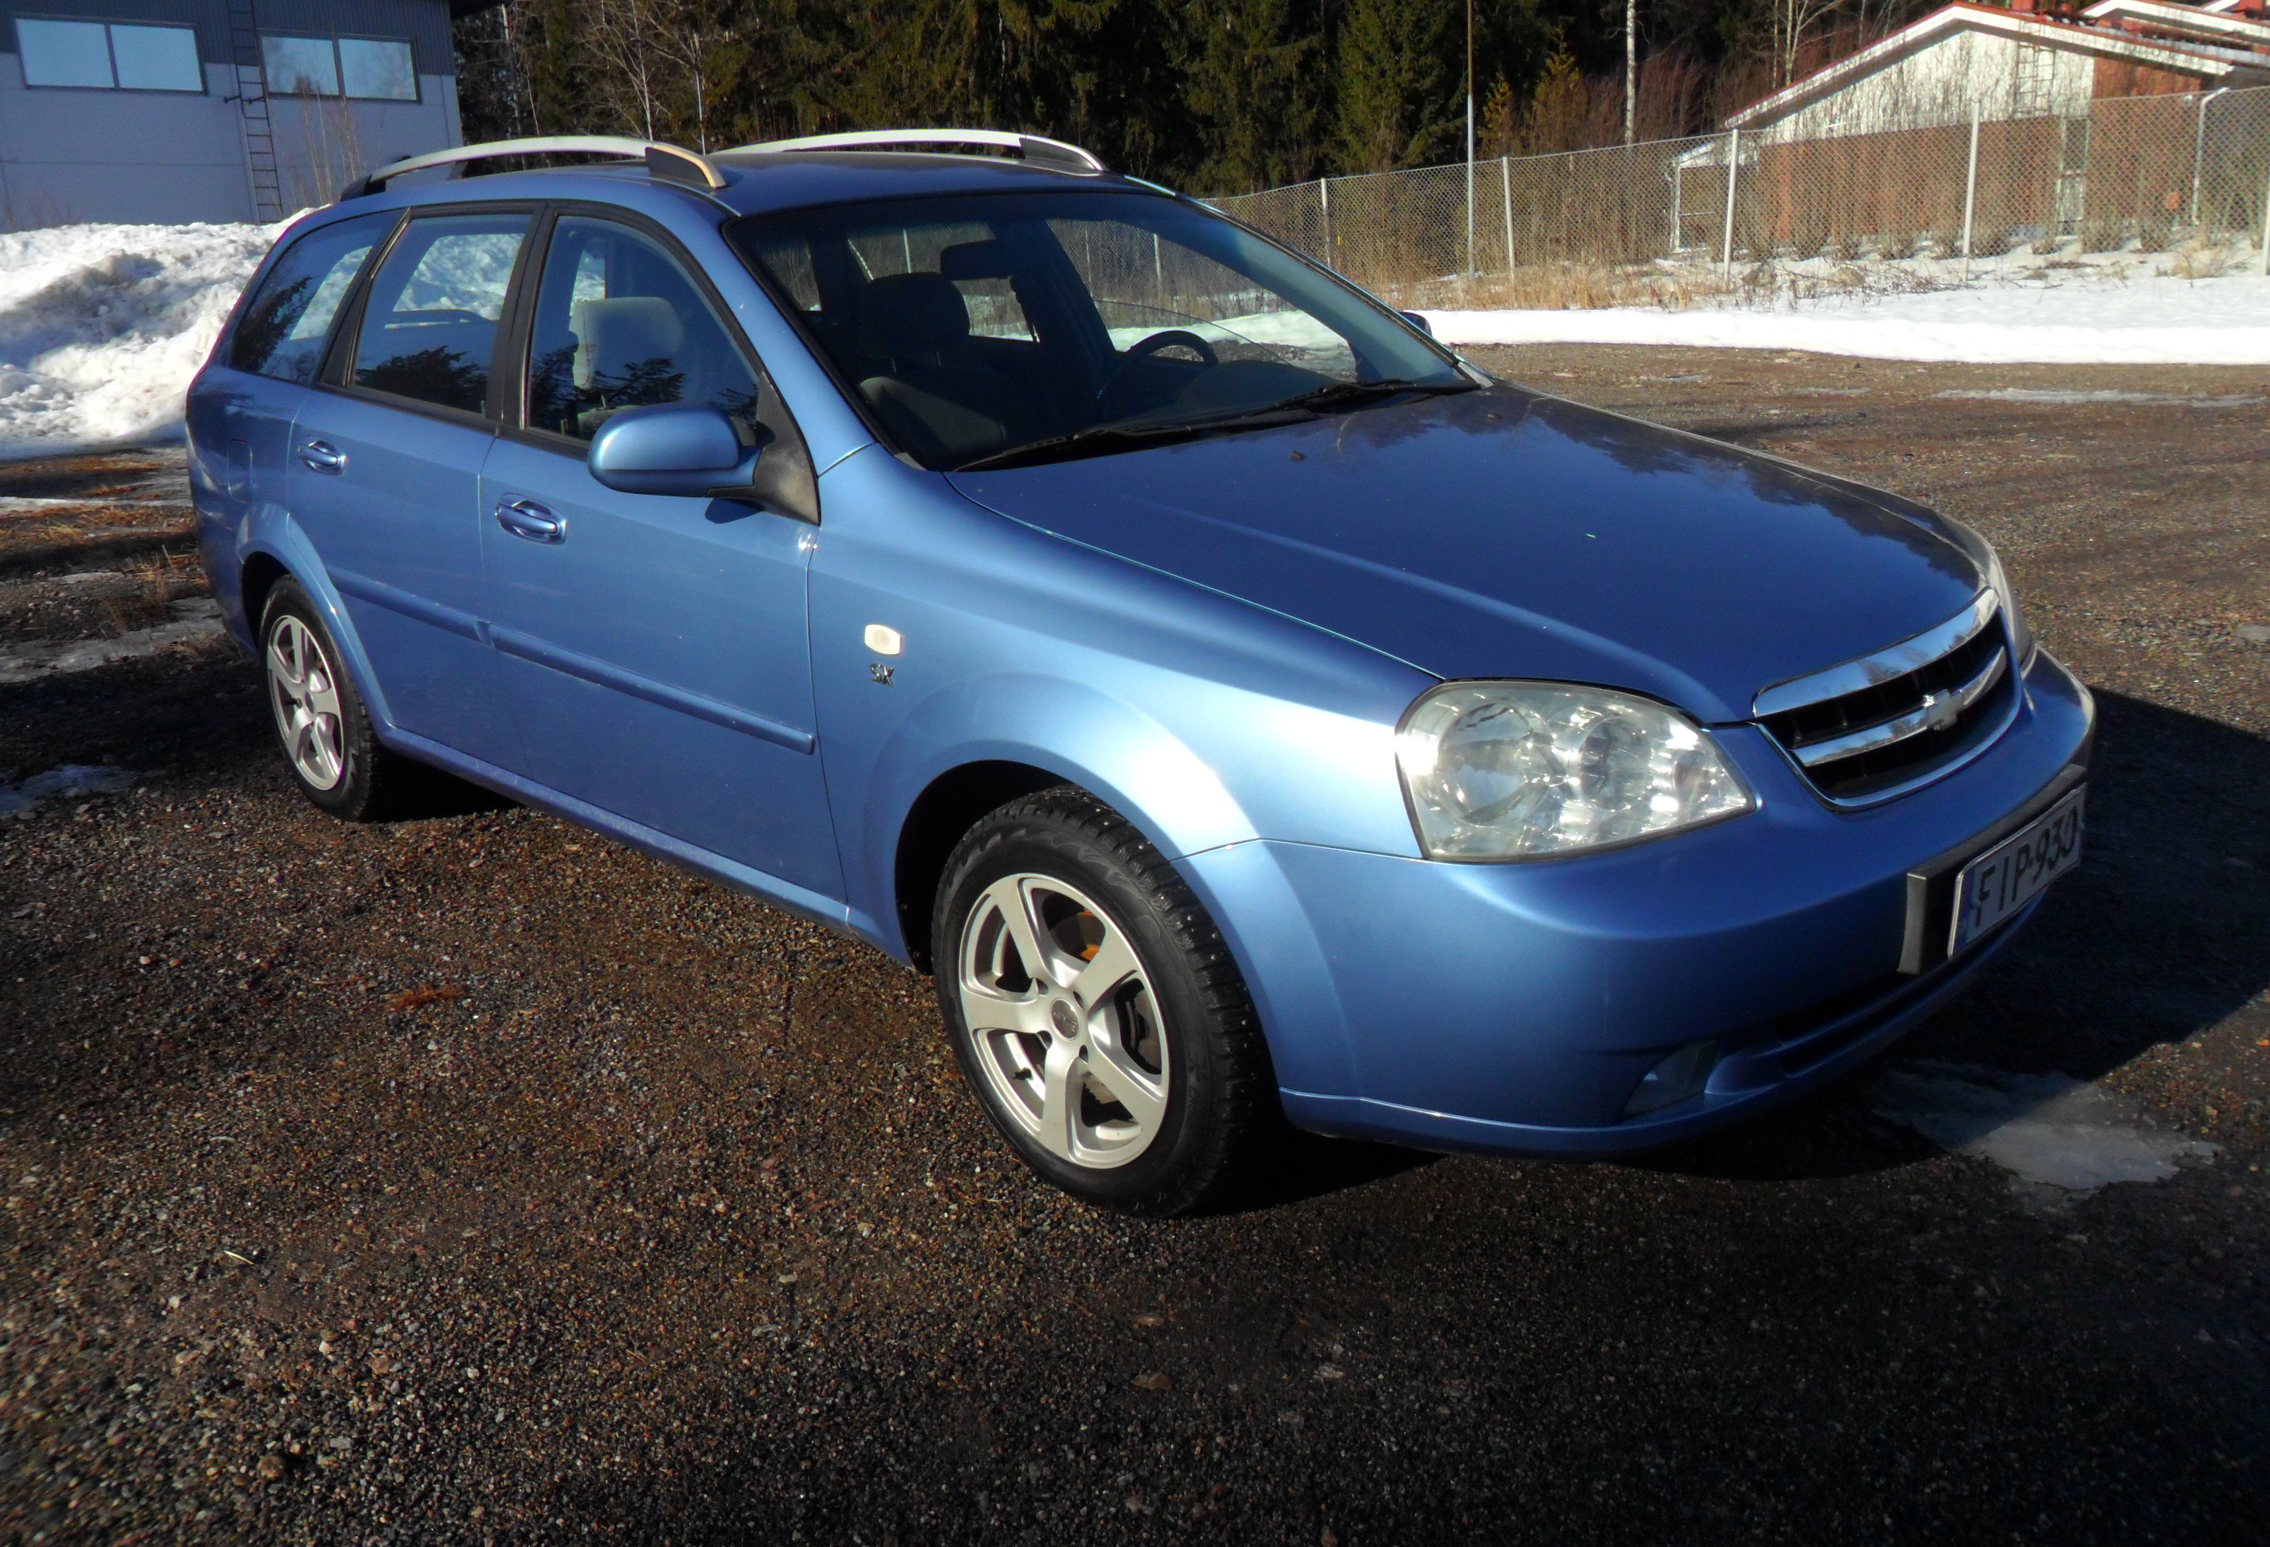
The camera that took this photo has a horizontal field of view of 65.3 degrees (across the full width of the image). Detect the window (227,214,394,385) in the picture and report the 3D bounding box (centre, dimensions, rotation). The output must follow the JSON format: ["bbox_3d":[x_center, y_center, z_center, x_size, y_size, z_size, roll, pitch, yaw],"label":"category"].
[{"bbox_3d":[-1.938,-1.098,4.096,0.045,0.380,0.930,8,5,-42],"label":"window"}]

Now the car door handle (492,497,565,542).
[{"bbox_3d":[-1.089,-0.450,3.178,0.055,0.080,0.230,-18,24,-42],"label":"car door handle"}]

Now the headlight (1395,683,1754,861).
[{"bbox_3d":[0.512,-0.011,1.996,0.410,0.210,0.290,-18,24,-42],"label":"headlight"}]

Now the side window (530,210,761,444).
[{"bbox_3d":[-0.839,-0.764,3.019,0.820,0.410,0.045,15,4,43],"label":"side window"}]

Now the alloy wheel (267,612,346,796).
[{"bbox_3d":[-1.884,-0.182,4.205,0.180,0.420,0.420,-18,24,-42],"label":"alloy wheel"}]

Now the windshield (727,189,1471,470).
[{"bbox_3d":[-0.002,-0.830,3.143,1.400,0.100,0.880,-18,52,-42],"label":"windshield"}]

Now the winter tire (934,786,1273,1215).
[{"bbox_3d":[-0.036,0.313,2.444,0.200,0.600,0.600,-18,24,-42],"label":"winter tire"}]

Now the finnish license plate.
[{"bbox_3d":[1.139,0.120,2.270,0.442,0.118,0.012,-18,24,-42],"label":"finnish license plate"}]

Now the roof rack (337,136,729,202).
[{"bbox_3d":[-1.318,-1.250,3.677,0.070,0.125,1.680,-18,24,-42],"label":"roof rack"}]

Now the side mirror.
[{"bbox_3d":[-0.667,-0.475,2.610,0.220,0.150,0.160,-18,24,-42],"label":"side mirror"}]

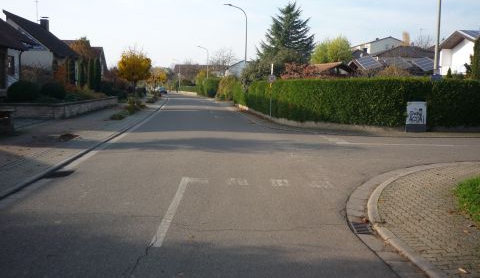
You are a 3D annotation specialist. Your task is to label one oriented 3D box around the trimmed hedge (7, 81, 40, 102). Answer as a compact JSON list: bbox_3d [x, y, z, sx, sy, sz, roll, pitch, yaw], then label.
[{"bbox_3d":[-12.375,-2.680,25.362,1.950,1.250,1.800,-1,7,-7],"label":"trimmed hedge"}]

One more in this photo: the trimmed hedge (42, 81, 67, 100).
[{"bbox_3d":[-11.511,-2.845,27.356,1.550,1.100,1.500,-1,7,-7],"label":"trimmed hedge"}]

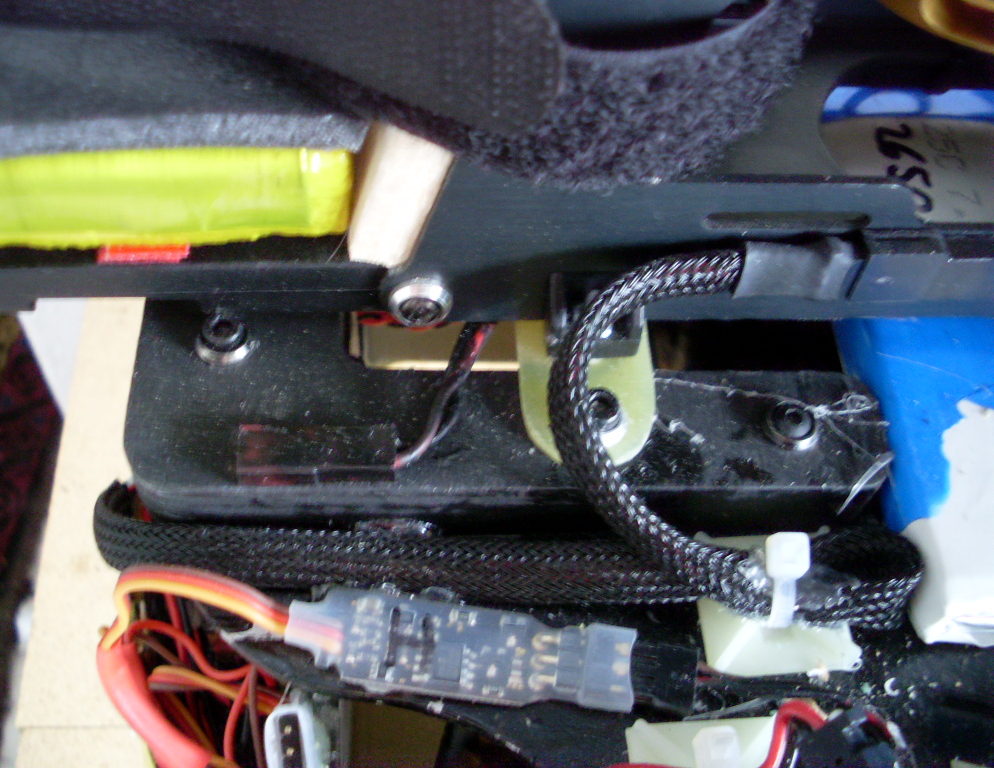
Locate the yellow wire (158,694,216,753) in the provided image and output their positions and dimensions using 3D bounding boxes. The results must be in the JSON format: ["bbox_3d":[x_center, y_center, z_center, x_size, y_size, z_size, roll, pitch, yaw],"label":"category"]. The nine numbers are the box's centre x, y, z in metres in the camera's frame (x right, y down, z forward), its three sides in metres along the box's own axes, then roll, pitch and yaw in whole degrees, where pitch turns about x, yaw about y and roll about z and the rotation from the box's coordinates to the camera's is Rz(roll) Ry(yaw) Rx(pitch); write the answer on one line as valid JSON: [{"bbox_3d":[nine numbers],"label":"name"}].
[{"bbox_3d":[-0.040,0.044,0.146,0.008,0.007,0.001,35,60,23],"label":"yellow wire"}]

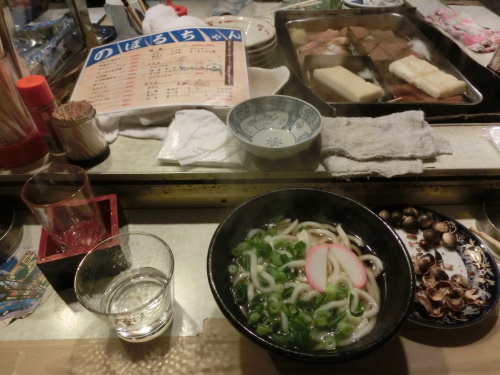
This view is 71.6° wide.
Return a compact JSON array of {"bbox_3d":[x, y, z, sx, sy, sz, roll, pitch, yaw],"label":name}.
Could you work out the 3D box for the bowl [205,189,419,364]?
[{"bbox_3d":[0.059,0.099,0.376,0.197,0.081,0.197,0,44,0],"label":"bowl"}]

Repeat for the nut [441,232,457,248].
[{"bbox_3d":[0.247,0.066,0.431,0.019,0.019,0.019,-1,44,0],"label":"nut"}]

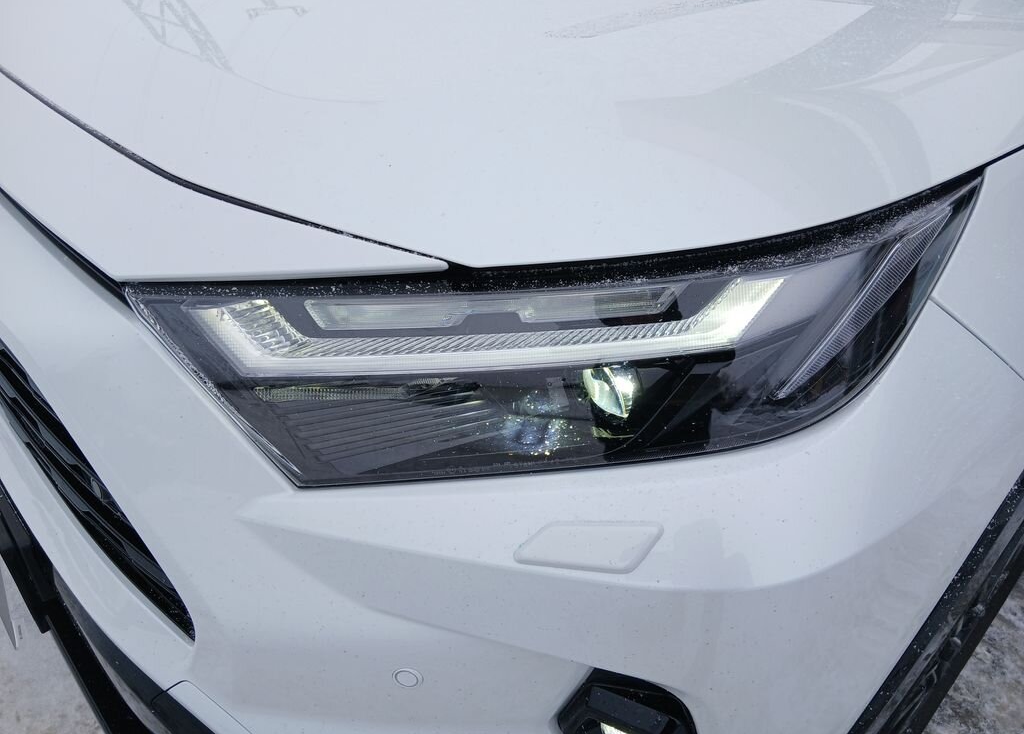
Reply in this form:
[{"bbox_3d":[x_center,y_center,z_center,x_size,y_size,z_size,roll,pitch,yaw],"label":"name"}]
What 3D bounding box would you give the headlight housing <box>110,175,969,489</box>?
[{"bbox_3d":[0.030,-0.035,0.553,0.580,0.190,0.190,2,30,3],"label":"headlight housing"}]

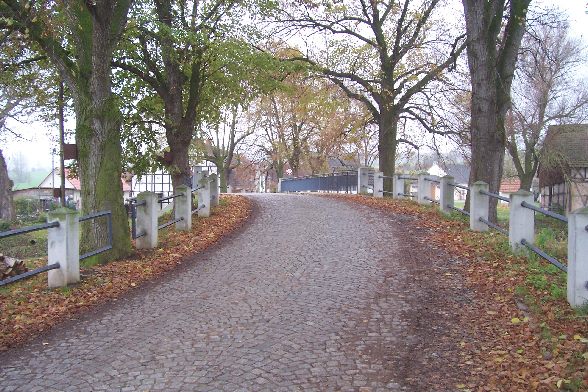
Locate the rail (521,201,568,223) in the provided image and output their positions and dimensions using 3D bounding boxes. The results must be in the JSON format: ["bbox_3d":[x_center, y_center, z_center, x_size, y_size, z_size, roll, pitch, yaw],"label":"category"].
[{"bbox_3d":[3.190,0.218,6.970,0.060,0.060,2.570,0,4,10],"label":"rail"}]

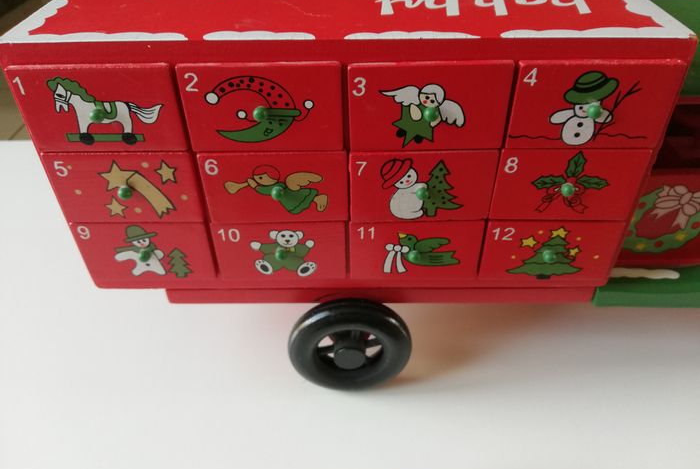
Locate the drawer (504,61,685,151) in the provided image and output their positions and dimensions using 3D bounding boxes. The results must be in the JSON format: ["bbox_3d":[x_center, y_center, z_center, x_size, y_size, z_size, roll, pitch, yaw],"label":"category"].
[{"bbox_3d":[0.084,-0.060,0.204,0.055,0.032,0.055,0,38,0],"label":"drawer"}]

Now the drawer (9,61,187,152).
[{"bbox_3d":[-0.087,-0.059,0.204,0.055,0.032,0.055,0,38,0],"label":"drawer"}]

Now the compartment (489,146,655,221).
[{"bbox_3d":[0.084,-0.035,0.225,0.055,0.032,0.055,0,38,0],"label":"compartment"}]

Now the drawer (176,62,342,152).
[{"bbox_3d":[-0.030,-0.059,0.204,0.055,0.032,0.055,0,38,0],"label":"drawer"}]

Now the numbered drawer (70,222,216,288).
[{"bbox_3d":[-0.086,-0.008,0.245,0.055,0.032,0.055,0,38,0],"label":"numbered drawer"}]

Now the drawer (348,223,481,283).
[{"bbox_3d":[0.028,-0.009,0.245,0.055,0.032,0.055,0,38,0],"label":"drawer"}]

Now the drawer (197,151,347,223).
[{"bbox_3d":[-0.030,-0.034,0.225,0.055,0.032,0.055,0,38,0],"label":"drawer"}]

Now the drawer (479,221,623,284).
[{"bbox_3d":[0.085,-0.009,0.245,0.055,0.032,0.055,0,38,0],"label":"drawer"}]

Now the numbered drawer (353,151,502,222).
[{"bbox_3d":[0.027,-0.034,0.225,0.055,0.032,0.055,0,38,0],"label":"numbered drawer"}]

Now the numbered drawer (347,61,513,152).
[{"bbox_3d":[0.027,-0.060,0.204,0.055,0.032,0.055,0,38,0],"label":"numbered drawer"}]

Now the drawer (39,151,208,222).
[{"bbox_3d":[-0.087,-0.033,0.225,0.055,0.032,0.055,0,38,0],"label":"drawer"}]

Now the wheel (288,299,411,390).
[{"bbox_3d":[0.000,0.056,0.266,0.061,0.061,0.018,0,38,0],"label":"wheel"}]

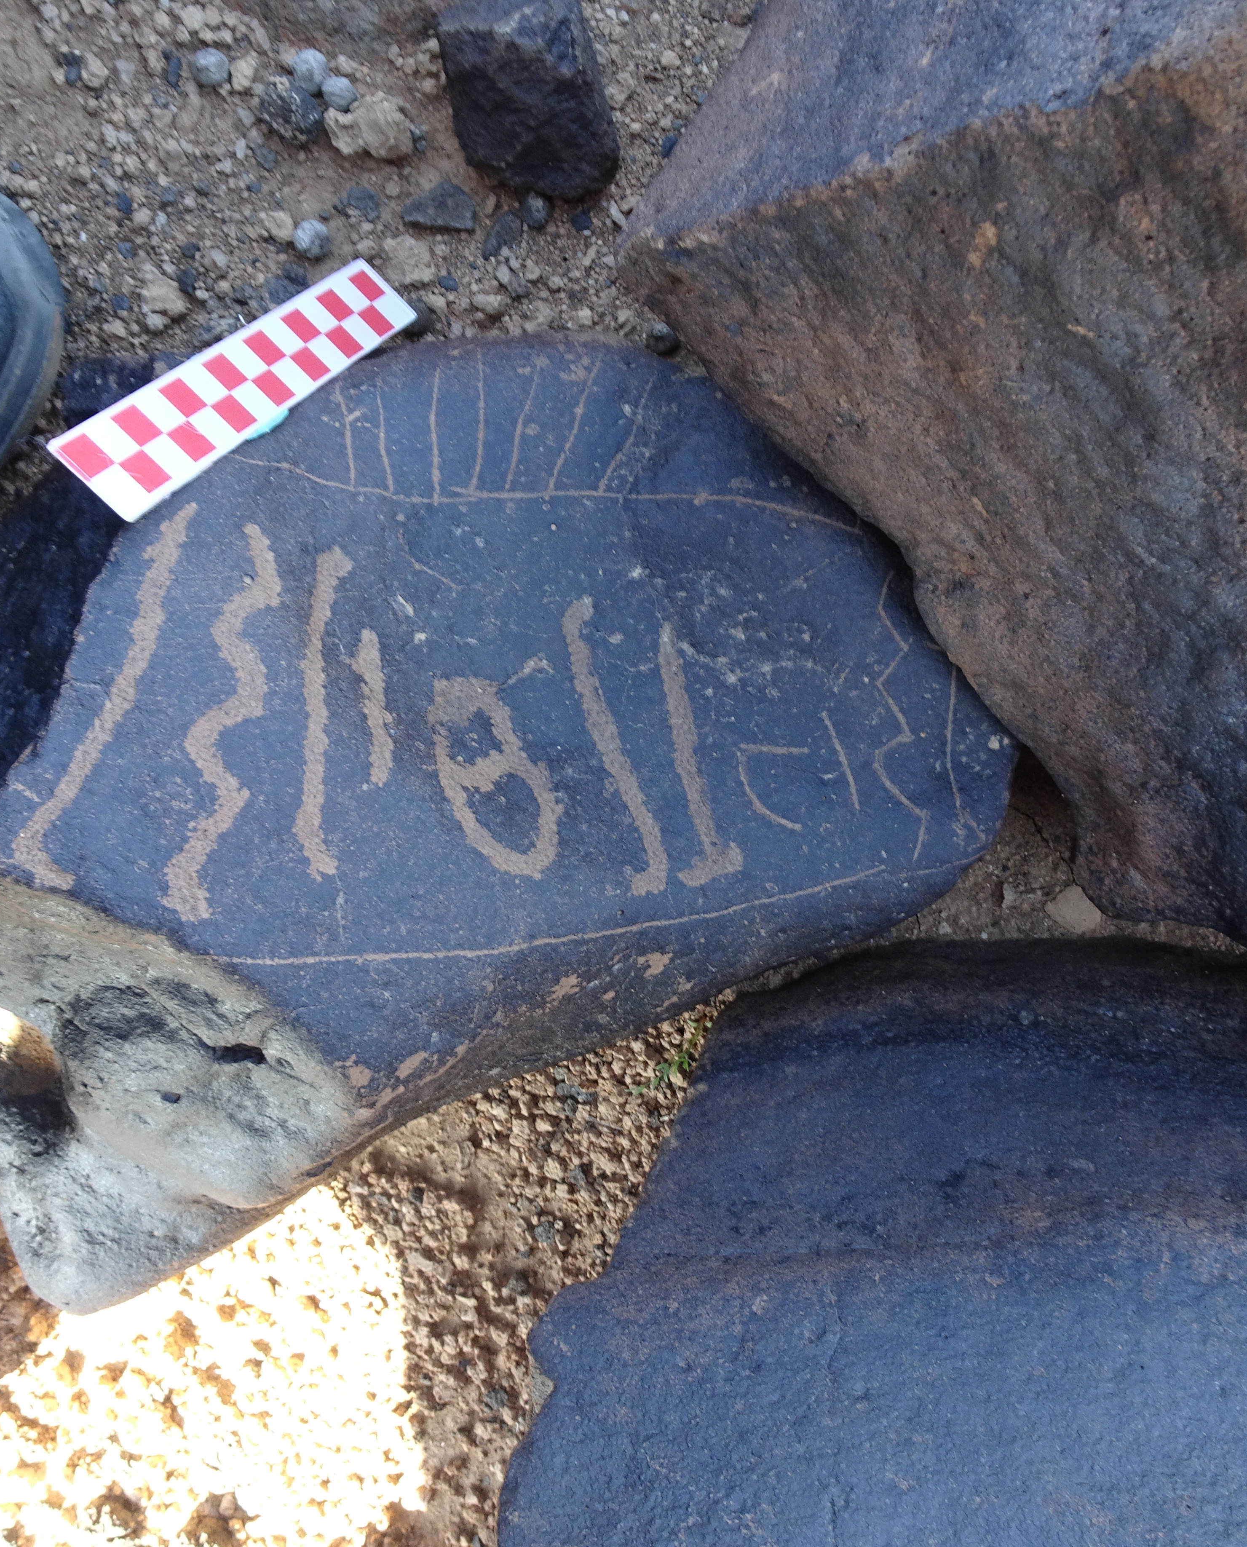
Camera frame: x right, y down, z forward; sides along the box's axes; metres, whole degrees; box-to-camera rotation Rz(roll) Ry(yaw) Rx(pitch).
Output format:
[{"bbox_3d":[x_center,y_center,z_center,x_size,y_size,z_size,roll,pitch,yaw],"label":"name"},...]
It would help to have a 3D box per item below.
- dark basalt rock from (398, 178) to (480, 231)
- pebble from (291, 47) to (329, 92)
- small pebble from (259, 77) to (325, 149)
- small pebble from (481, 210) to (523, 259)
[{"bbox_3d":[-0.065,-0.199,0.501,0.026,0.011,0.016,16,81,-15],"label":"dark basalt rock"},{"bbox_3d":[-0.108,-0.241,0.491,0.014,0.013,0.015,1,85,-17],"label":"pebble"},{"bbox_3d":[-0.113,-0.225,0.486,0.024,0.017,0.019,44,75,-9],"label":"small pebble"},{"bbox_3d":[-0.043,-0.192,0.508,0.011,0.009,0.018,31,77,-12],"label":"small pebble"}]

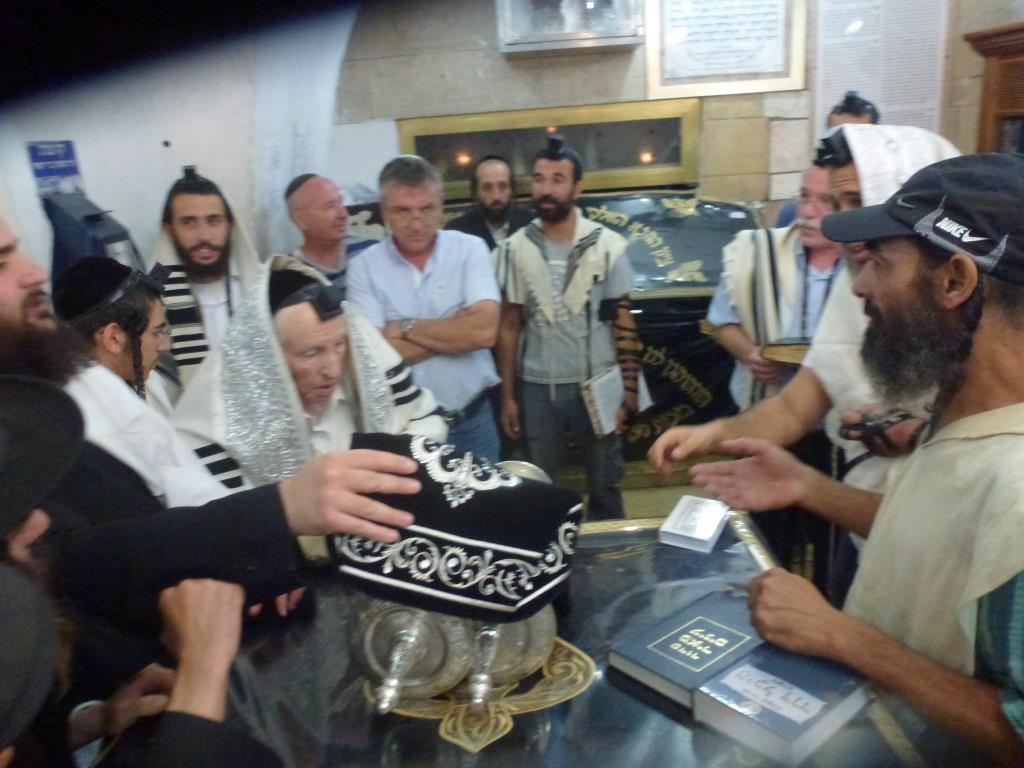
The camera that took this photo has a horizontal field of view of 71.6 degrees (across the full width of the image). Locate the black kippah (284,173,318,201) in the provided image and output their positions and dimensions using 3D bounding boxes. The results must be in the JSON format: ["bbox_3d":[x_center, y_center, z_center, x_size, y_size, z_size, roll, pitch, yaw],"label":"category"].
[{"bbox_3d":[-0.724,-0.683,2.420,0.155,0.045,0.155,-35,13,17],"label":"black kippah"}]

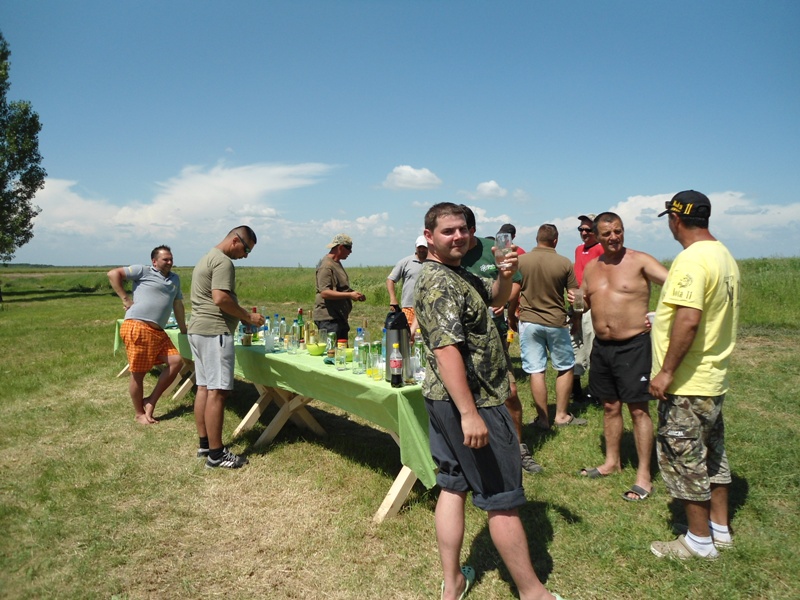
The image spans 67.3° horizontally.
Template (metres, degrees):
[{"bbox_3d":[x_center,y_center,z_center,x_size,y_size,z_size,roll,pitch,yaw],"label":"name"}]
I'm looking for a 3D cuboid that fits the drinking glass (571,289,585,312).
[{"bbox_3d":[1.106,0.004,3.726,0.066,0.140,0.066,0,3,0],"label":"drinking glass"}]

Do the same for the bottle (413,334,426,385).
[{"bbox_3d":[0.118,0.355,3.676,0.070,0.250,0.070,0,3,0],"label":"bottle"}]

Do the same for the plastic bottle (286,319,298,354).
[{"bbox_3d":[-0.802,0.256,4.553,0.072,0.240,0.072,0,3,0],"label":"plastic bottle"}]

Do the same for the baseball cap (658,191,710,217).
[{"bbox_3d":[1.389,-0.463,2.928,0.185,0.140,0.265,-3,4,-43],"label":"baseball cap"}]

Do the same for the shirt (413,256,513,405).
[{"bbox_3d":[0.248,0.127,2.420,0.360,0.580,0.460,1,3,21],"label":"shirt"}]

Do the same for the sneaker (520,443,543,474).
[{"bbox_3d":[0.904,1.092,4.194,0.110,0.130,0.290,-2,4,-27],"label":"sneaker"}]

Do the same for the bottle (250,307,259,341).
[{"bbox_3d":[-1.248,0.196,5.144,0.075,0.295,0.075,0,3,0],"label":"bottle"}]

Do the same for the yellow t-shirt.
[{"bbox_3d":[1.446,0.086,2.940,0.370,0.750,0.500,3,4,41],"label":"yellow t-shirt"}]

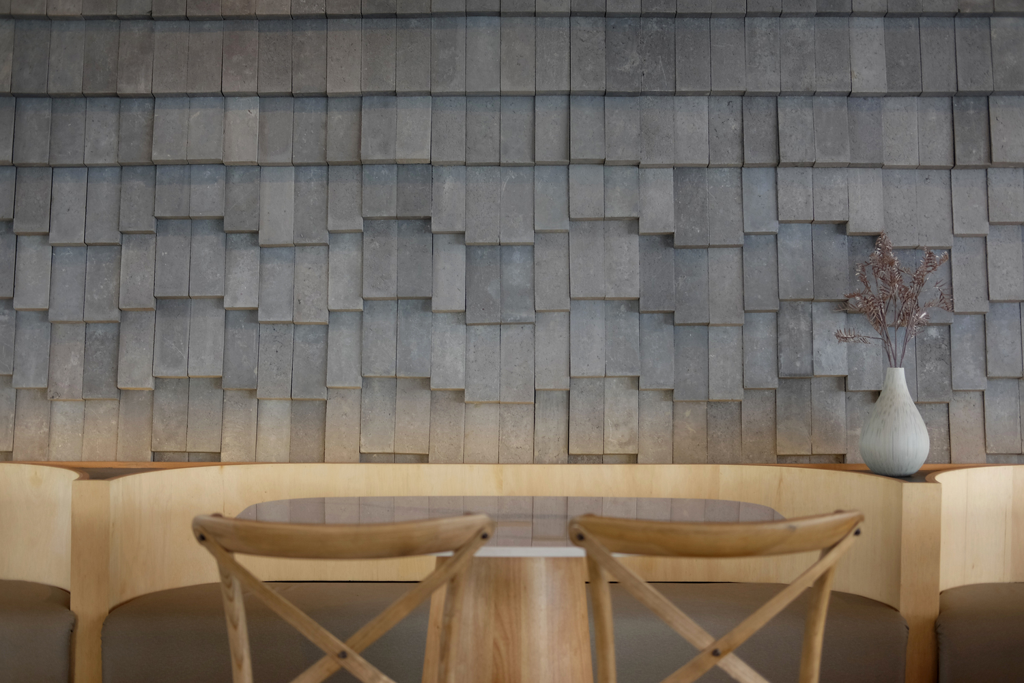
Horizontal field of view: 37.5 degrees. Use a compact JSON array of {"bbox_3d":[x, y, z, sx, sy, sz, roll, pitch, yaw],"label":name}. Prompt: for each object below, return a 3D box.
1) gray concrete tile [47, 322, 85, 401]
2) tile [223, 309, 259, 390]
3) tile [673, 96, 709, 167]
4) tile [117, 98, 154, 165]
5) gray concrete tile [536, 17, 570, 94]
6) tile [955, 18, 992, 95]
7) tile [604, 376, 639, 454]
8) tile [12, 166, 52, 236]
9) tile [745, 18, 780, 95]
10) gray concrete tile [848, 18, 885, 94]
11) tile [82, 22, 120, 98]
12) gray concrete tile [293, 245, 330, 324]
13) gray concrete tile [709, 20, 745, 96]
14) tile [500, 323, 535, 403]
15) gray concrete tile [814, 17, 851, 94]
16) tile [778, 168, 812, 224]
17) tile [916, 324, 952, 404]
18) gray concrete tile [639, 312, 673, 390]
[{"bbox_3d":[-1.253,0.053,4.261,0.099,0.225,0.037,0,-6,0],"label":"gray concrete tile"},{"bbox_3d":[-0.781,0.022,4.381,0.099,0.230,0.043,0,-7,1],"label":"tile"},{"bbox_3d":[0.515,-0.611,4.366,0.100,0.208,0.044,0,-8,0],"label":"tile"},{"bbox_3d":[-1.078,-0.611,4.358,0.099,0.205,0.045,0,-9,0],"label":"tile"},{"bbox_3d":[0.112,-0.787,4.160,0.096,0.210,0.040,0,-8,0],"label":"gray concrete tile"},{"bbox_3d":[1.323,-0.820,4.338,0.100,0.222,0.044,0,-8,0],"label":"tile"},{"bbox_3d":[0.315,0.211,4.371,0.099,0.230,0.043,0,-7,1],"label":"tile"},{"bbox_3d":[-1.320,-0.394,4.177,0.095,0.196,0.043,0,-9,0],"label":"tile"},{"bbox_3d":[0.717,-0.821,4.343,0.100,0.222,0.044,0,-8,0],"label":"tile"},{"bbox_3d":[1.019,-0.826,4.338,0.099,0.240,0.042,0,-9,0],"label":"gray concrete tile"},{"bbox_3d":[-1.128,-0.780,4.160,0.096,0.210,0.040,0,-8,0],"label":"tile"},{"bbox_3d":[-0.567,-0.161,4.282,0.099,0.220,0.050,0,-7,1],"label":"gray concrete tile"},{"bbox_3d":[0.591,-0.785,4.160,0.096,0.210,0.040,0,-8,0],"label":"gray concrete tile"},{"bbox_3d":[0.016,0.066,4.384,0.100,0.222,0.044,0,-6,0],"label":"tile"},{"bbox_3d":[0.880,-0.785,4.159,0.095,0.215,0.043,0,-9,0],"label":"gray concrete tile"},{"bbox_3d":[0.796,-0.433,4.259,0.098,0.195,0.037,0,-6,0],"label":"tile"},{"bbox_3d":[1.163,0.065,4.189,0.095,0.215,0.043,0,-9,0],"label":"tile"},{"bbox_3d":[0.416,0.029,4.381,0.100,0.222,0.044,0,-6,0],"label":"gray concrete tile"}]

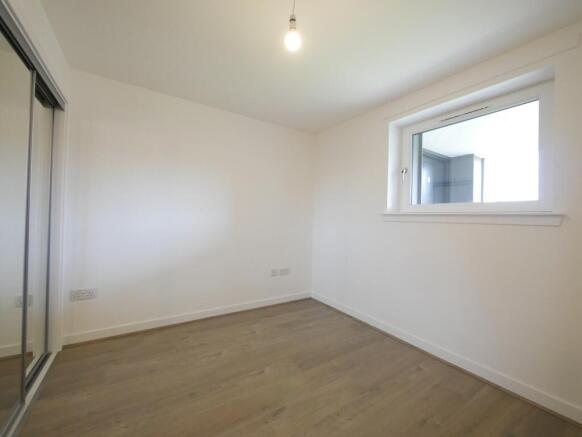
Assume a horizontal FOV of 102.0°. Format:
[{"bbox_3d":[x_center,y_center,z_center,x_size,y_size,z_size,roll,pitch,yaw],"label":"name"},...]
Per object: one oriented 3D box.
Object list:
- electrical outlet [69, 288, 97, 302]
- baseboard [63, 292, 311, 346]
[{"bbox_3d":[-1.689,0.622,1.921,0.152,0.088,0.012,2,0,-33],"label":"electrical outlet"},{"bbox_3d":[-0.760,0.996,2.521,2.460,0.087,0.018,2,0,-33],"label":"baseboard"}]

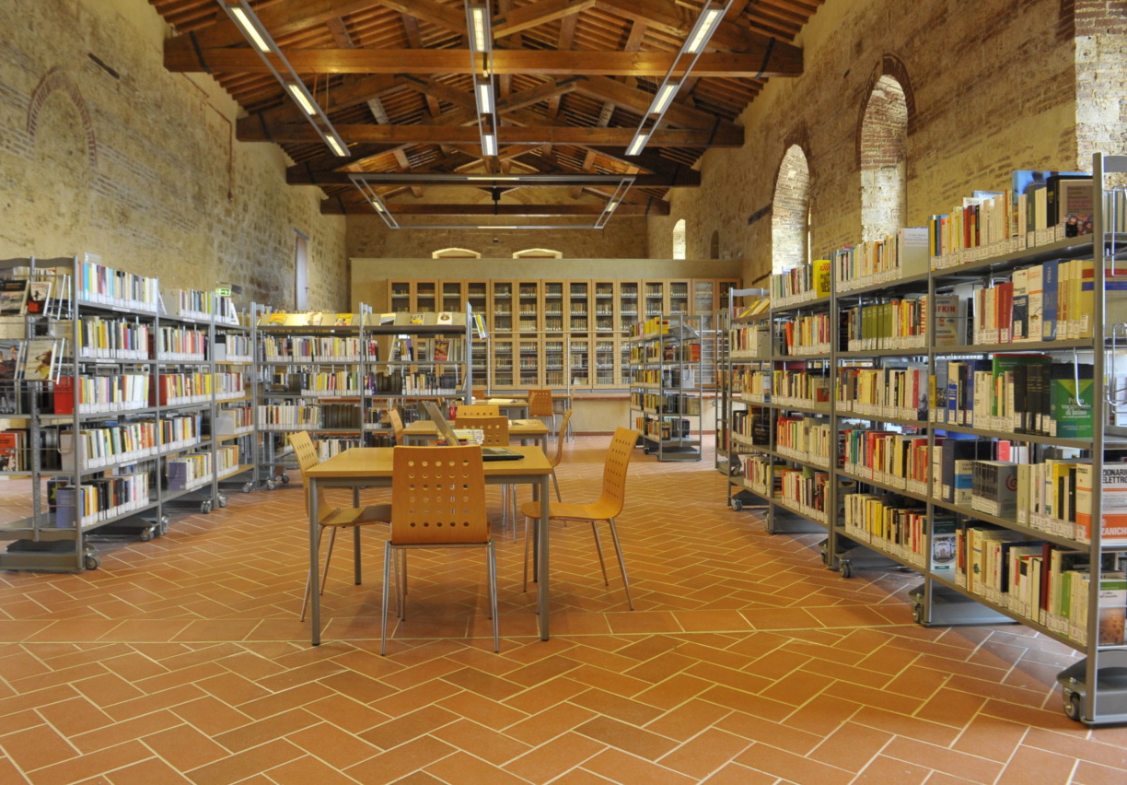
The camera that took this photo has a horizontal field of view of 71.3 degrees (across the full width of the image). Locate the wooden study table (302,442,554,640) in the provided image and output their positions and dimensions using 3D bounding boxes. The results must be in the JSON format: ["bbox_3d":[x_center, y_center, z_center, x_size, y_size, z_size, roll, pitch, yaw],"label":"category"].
[{"bbox_3d":[-0.596,0.680,3.792,1.020,0.736,1.000,0,2,-5],"label":"wooden study table"}]

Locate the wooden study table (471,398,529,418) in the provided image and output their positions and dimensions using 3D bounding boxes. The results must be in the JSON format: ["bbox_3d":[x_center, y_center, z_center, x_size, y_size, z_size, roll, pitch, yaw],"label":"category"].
[{"bbox_3d":[-0.983,0.512,10.287,1.020,0.736,1.000,0,2,-5],"label":"wooden study table"}]

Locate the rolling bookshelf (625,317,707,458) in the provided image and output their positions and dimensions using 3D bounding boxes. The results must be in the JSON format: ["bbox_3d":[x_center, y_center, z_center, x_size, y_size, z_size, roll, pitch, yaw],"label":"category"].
[{"bbox_3d":[1.390,-0.084,10.972,0.550,1.850,2.100,0,2,-5],"label":"rolling bookshelf"}]

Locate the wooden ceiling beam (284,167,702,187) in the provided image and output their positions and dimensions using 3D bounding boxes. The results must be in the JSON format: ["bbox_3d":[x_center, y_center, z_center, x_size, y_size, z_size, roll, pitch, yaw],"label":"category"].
[{"bbox_3d":[-1.661,-5.155,19.121,10.000,0.290,0.220,0,2,-2],"label":"wooden ceiling beam"}]

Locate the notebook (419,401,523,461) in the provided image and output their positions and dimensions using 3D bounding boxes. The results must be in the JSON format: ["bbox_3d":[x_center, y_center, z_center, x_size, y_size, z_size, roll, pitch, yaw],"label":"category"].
[{"bbox_3d":[-0.434,0.178,3.751,0.405,0.268,0.360,-1,2,-18],"label":"notebook"}]

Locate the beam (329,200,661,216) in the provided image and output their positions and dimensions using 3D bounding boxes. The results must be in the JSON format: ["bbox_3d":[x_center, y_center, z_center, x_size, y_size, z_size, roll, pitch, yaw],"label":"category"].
[{"bbox_3d":[-1.957,-5.255,22.670,10.000,0.285,0.220,0,2,-3],"label":"beam"}]

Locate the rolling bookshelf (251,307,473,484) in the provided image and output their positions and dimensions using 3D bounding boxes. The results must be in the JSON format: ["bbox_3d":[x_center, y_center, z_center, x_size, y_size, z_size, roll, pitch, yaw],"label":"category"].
[{"bbox_3d":[-1.994,0.029,7.993,2.120,1.830,0.510,0,2,-2],"label":"rolling bookshelf"}]

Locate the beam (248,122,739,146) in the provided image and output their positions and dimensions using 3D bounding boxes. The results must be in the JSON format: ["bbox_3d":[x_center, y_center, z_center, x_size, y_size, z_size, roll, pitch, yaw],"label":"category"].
[{"bbox_3d":[-1.400,-5.105,15.621,10.000,0.300,0.220,0,2,-2],"label":"beam"}]

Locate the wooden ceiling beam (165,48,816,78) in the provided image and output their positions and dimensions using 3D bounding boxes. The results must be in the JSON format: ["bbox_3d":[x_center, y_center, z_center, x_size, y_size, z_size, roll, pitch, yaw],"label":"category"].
[{"bbox_3d":[-1.202,-5.177,12.318,10.000,0.290,0.220,0,2,-2],"label":"wooden ceiling beam"}]

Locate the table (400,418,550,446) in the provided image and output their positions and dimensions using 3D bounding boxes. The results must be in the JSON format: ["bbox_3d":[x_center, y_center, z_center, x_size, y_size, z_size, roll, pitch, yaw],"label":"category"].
[{"bbox_3d":[-0.654,0.622,6.028,1.020,0.736,1.000,0,2,-5],"label":"table"}]

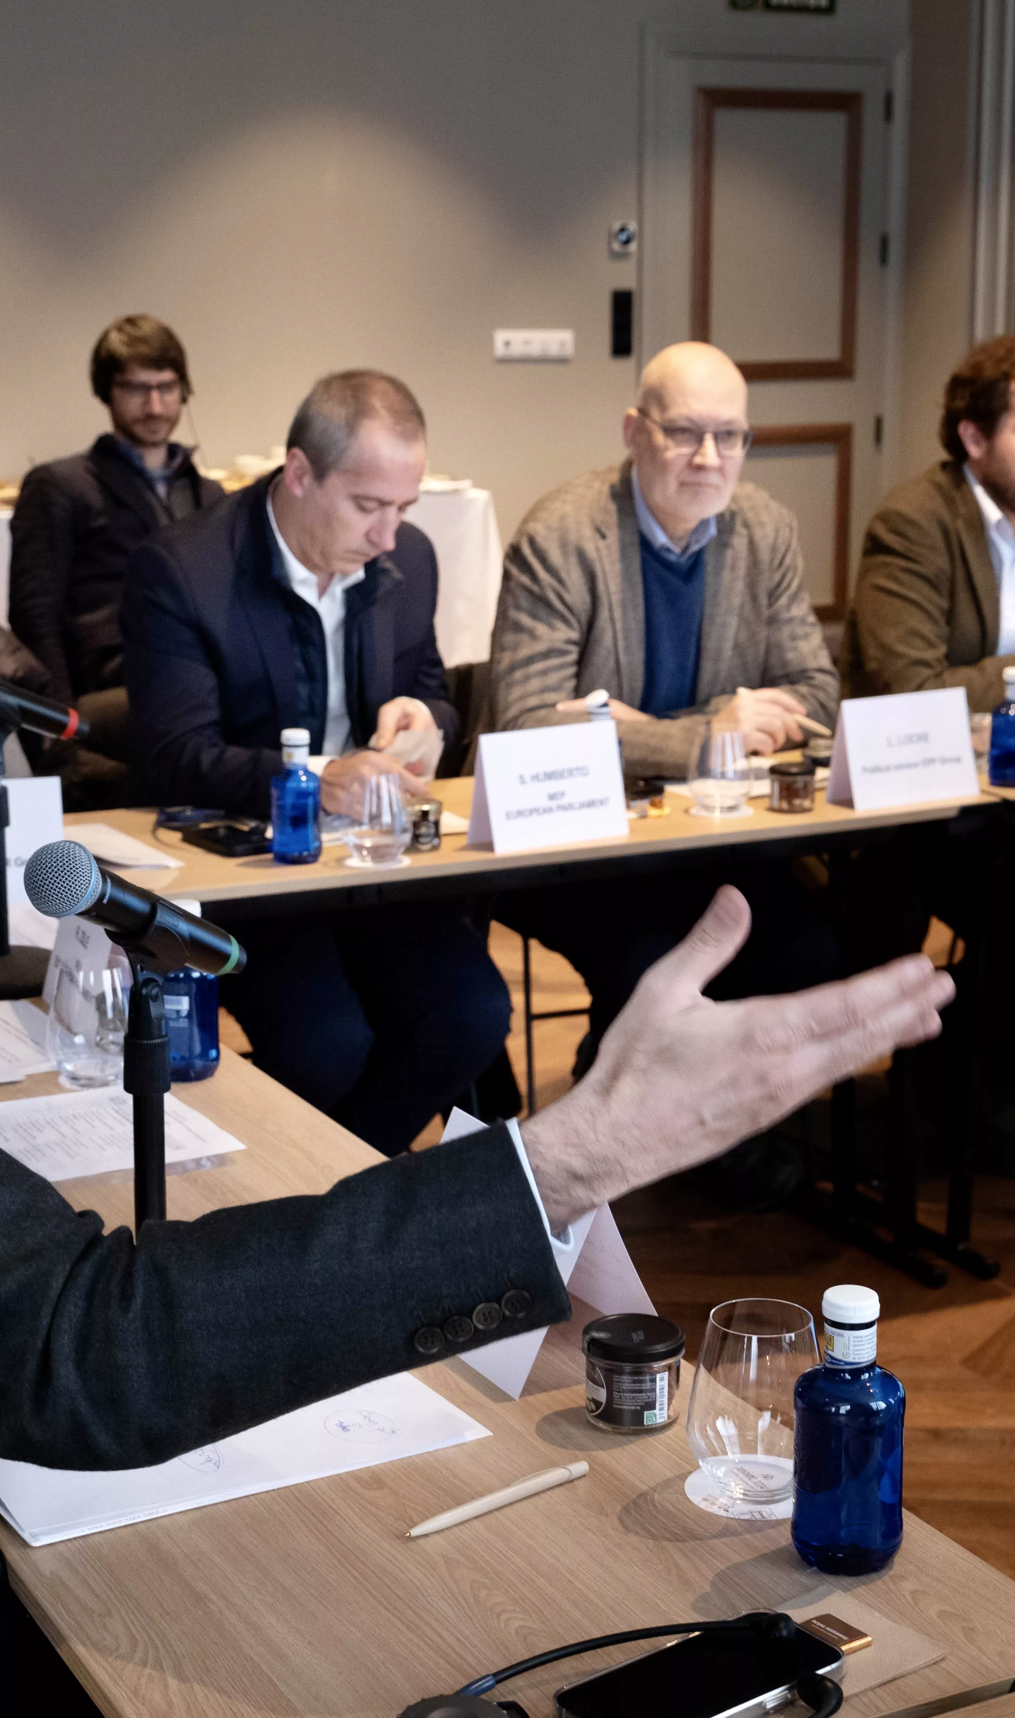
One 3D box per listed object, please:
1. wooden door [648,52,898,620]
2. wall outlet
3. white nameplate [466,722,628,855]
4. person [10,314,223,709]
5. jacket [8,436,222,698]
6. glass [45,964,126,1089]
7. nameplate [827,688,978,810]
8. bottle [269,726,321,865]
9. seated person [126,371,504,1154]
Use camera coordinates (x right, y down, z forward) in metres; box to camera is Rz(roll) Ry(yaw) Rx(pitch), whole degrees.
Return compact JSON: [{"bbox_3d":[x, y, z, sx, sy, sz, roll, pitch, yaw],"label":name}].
[{"bbox_3d":[0.889,-1.613,8.930,0.927,2.087,0.060,-7,15,-28],"label":"wooden door"},{"bbox_3d":[0.078,-1.473,7.600,0.250,0.084,0.015,-7,15,-27],"label":"wall outlet"},{"bbox_3d":[0.054,-0.097,3.405,0.210,0.145,0.069,-8,15,-32],"label":"white nameplate"},{"bbox_3d":[-0.665,-0.421,5.430,0.520,1.340,0.830,-6,14,-24],"label":"person"},{"bbox_3d":[-0.789,-0.581,5.420,0.490,0.600,0.340,-6,14,-24],"label":"jacket"},{"bbox_3d":[-0.374,0.149,2.421,0.091,0.110,0.091,0,13,0],"label":"glass"},{"bbox_3d":[0.552,-0.155,3.683,0.209,0.147,0.073,-7,15,-28],"label":"nameplate"},{"bbox_3d":[-0.264,-0.079,3.321,0.063,0.166,0.063,0,13,0],"label":"bottle"},{"bbox_3d":[-0.279,-0.007,3.692,0.570,1.320,0.760,-7,15,-29],"label":"seated person"}]

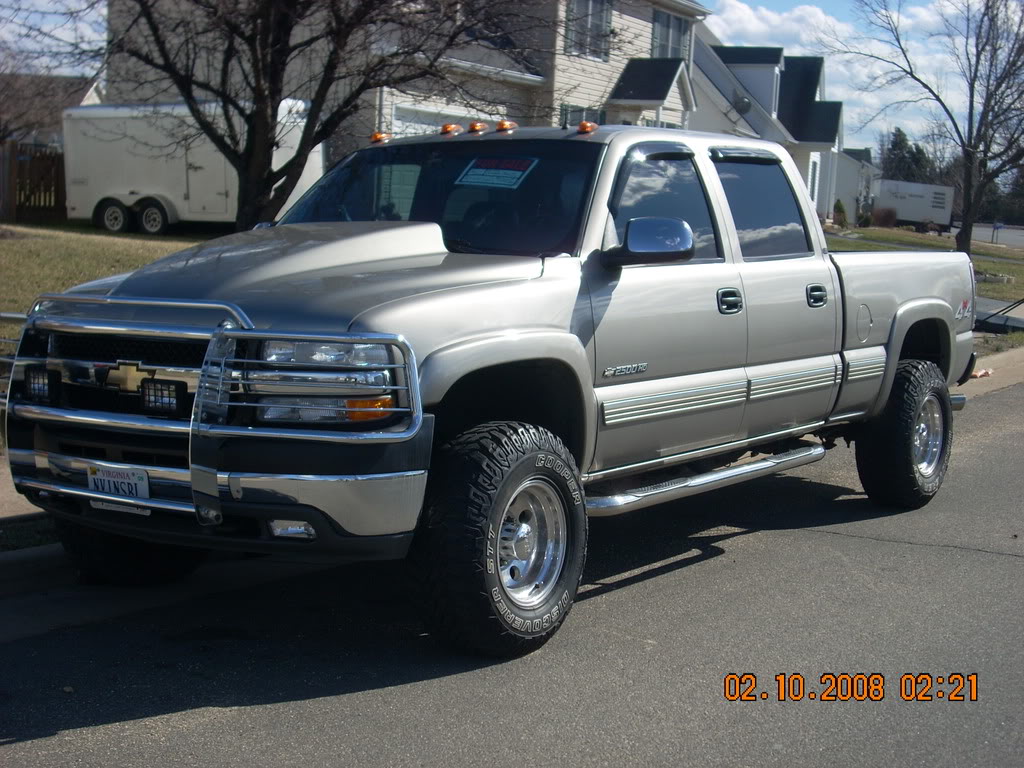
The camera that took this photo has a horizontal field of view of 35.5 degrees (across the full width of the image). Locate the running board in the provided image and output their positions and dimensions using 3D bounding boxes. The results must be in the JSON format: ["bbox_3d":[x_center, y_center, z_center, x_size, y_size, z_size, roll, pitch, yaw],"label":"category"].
[{"bbox_3d":[0.902,0.388,6.981,0.190,0.100,1.970,4,7,35],"label":"running board"}]

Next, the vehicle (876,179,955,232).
[{"bbox_3d":[27.010,-11.899,108.000,6.300,3.300,2.350,2,7,-30],"label":"vehicle"}]

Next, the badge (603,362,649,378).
[{"bbox_3d":[0.441,-0.055,6.181,0.012,0.042,0.345,4,7,35],"label":"badge"}]

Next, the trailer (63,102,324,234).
[{"bbox_3d":[-5.357,-3.680,27.710,4.600,2.280,2.050,4,9,26],"label":"trailer"}]

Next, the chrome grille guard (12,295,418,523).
[{"bbox_3d":[-1.230,0.055,5.522,1.900,0.710,0.540,4,7,35],"label":"chrome grille guard"}]

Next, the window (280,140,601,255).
[{"bbox_3d":[-0.345,-0.783,6.700,1.560,0.690,0.180,4,-38,35],"label":"window"}]

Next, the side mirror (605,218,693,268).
[{"bbox_3d":[0.525,-0.532,6.036,0.320,0.175,0.160,4,7,35],"label":"side mirror"}]

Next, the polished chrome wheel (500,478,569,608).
[{"bbox_3d":[-0.006,0.560,5.760,0.200,0.475,0.475,4,6,32],"label":"polished chrome wheel"}]

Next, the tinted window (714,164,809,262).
[{"bbox_3d":[1.180,-0.821,7.425,0.050,0.500,0.790,-17,-5,35],"label":"tinted window"}]

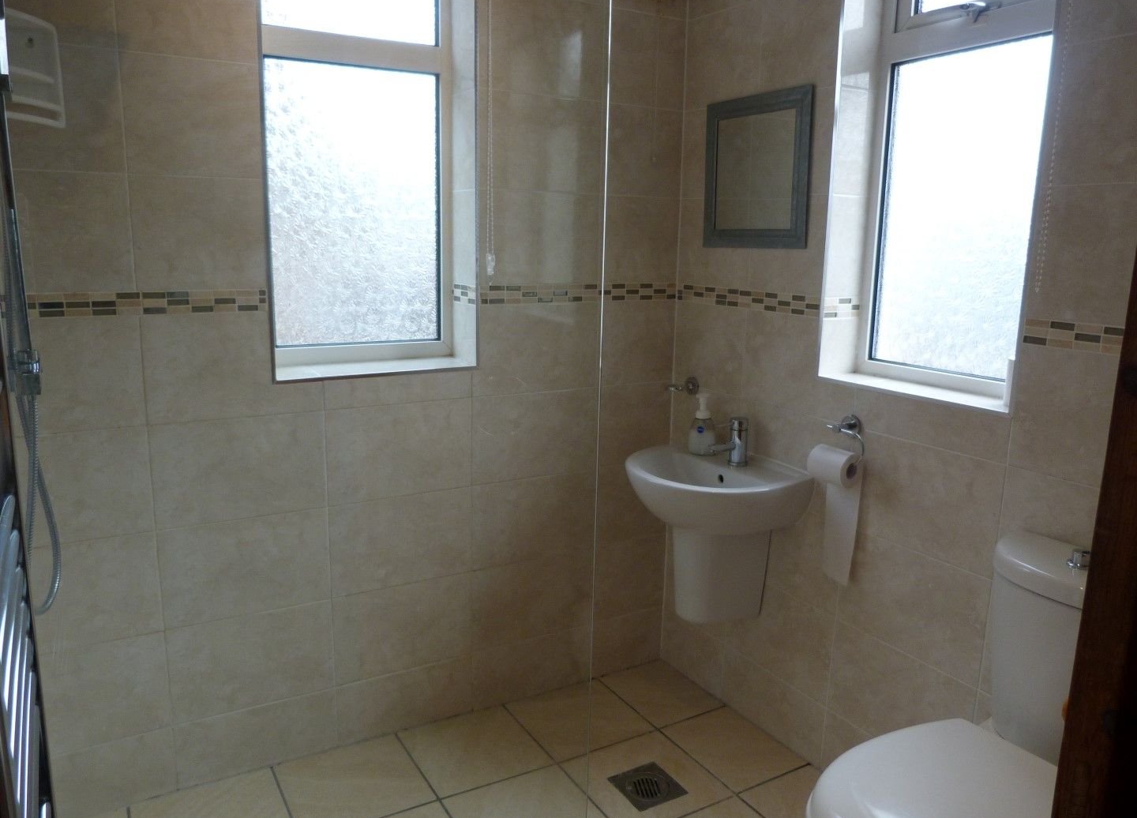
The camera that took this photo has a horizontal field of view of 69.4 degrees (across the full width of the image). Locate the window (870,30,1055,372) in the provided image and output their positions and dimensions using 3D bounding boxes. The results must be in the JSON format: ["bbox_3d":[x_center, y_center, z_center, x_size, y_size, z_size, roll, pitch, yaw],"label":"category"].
[{"bbox_3d":[0.894,-0.445,1.890,0.030,0.720,0.430,-5,13,-30],"label":"window"}]

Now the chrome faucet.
[{"bbox_3d":[0.431,0.091,2.207,0.124,0.130,0.050,-5,13,-30],"label":"chrome faucet"}]

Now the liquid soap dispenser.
[{"bbox_3d":[0.384,0.044,2.338,0.073,0.170,0.060,6,12,24],"label":"liquid soap dispenser"}]

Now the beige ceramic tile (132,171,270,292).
[{"bbox_3d":[-0.834,-0.396,1.868,0.278,0.249,0.010,-5,13,-30],"label":"beige ceramic tile"}]

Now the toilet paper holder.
[{"bbox_3d":[0.677,0.073,1.974,0.060,0.112,0.128,-5,13,-30],"label":"toilet paper holder"}]

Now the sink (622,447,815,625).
[{"bbox_3d":[0.357,0.374,2.248,0.405,0.455,0.480,-5,13,-30],"label":"sink"}]

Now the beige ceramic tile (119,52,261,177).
[{"bbox_3d":[-0.828,-0.643,1.821,0.281,0.248,0.010,-5,13,-30],"label":"beige ceramic tile"}]

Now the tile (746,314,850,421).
[{"bbox_3d":[0.597,-0.117,2.153,0.010,0.245,0.399,-5,13,-30],"label":"tile"}]

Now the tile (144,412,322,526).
[{"bbox_3d":[-0.793,0.146,2.003,0.400,0.251,0.010,-5,13,-30],"label":"tile"}]

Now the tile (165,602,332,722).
[{"bbox_3d":[-0.803,0.642,2.099,0.400,0.252,0.010,-5,13,-30],"label":"tile"}]

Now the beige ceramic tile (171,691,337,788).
[{"bbox_3d":[-0.805,0.856,2.139,0.399,0.185,0.010,-5,13,-30],"label":"beige ceramic tile"}]

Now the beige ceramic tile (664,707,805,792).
[{"bbox_3d":[0.460,0.952,2.310,0.257,0.010,0.333,-5,13,-30],"label":"beige ceramic tile"}]

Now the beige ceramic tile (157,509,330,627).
[{"bbox_3d":[-0.796,0.391,2.048,0.399,0.250,0.010,-5,13,-30],"label":"beige ceramic tile"}]

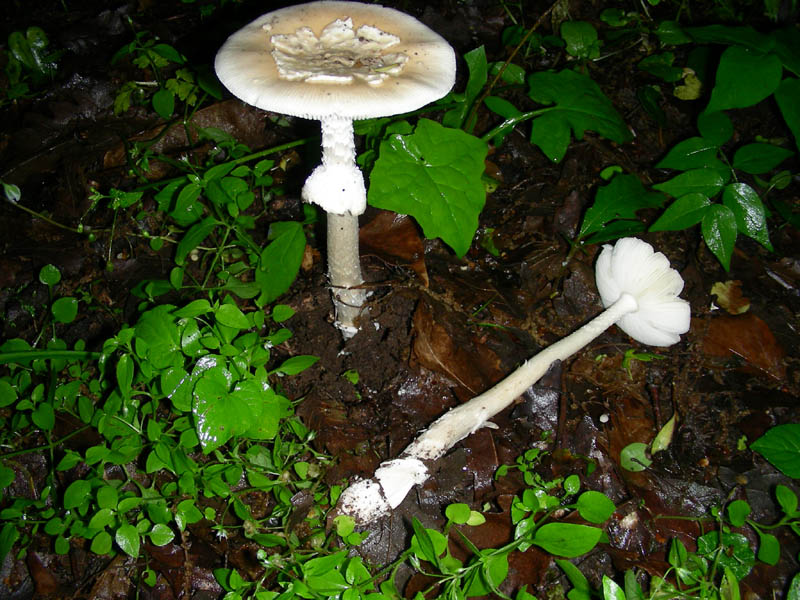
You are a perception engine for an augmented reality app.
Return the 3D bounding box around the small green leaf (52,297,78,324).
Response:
[{"bbox_3d":[-0.172,0.005,0.453,0.015,0.002,0.016,24,58,16],"label":"small green leaf"}]

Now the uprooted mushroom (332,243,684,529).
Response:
[{"bbox_3d":[0.053,0.043,0.420,0.202,0.064,0.066,-32,49,-25],"label":"uprooted mushroom"}]

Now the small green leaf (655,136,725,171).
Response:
[{"bbox_3d":[0.176,-0.089,0.541,0.046,0.007,0.029,-17,52,-13],"label":"small green leaf"}]

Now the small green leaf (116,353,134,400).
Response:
[{"bbox_3d":[-0.145,0.041,0.465,0.009,0.004,0.026,-3,65,-13],"label":"small green leaf"}]

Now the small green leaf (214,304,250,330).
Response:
[{"bbox_3d":[-0.083,0.009,0.441,0.022,0.003,0.012,32,58,16],"label":"small green leaf"}]

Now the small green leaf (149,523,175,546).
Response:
[{"bbox_3d":[-0.112,0.111,0.413,0.013,0.003,0.011,4,53,-5],"label":"small green leaf"}]

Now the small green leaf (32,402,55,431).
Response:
[{"bbox_3d":[-0.191,0.062,0.470,0.011,0.003,0.015,-17,64,-22],"label":"small green leaf"}]

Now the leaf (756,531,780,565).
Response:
[{"bbox_3d":[0.172,0.116,0.409,0.010,0.003,0.015,-7,52,6],"label":"leaf"}]

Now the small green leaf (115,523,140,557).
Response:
[{"bbox_3d":[-0.127,0.113,0.410,0.011,0.004,0.017,-21,62,-22],"label":"small green leaf"}]

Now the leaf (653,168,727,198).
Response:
[{"bbox_3d":[0.198,-0.080,0.601,0.048,0.006,0.022,-6,66,8],"label":"leaf"}]

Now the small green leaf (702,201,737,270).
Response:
[{"bbox_3d":[0.184,-0.036,0.502,0.019,0.007,0.049,1,55,1],"label":"small green leaf"}]

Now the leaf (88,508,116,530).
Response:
[{"bbox_3d":[-0.127,0.093,0.371,0.012,0.002,0.010,-39,57,-15],"label":"leaf"}]

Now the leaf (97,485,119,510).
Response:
[{"bbox_3d":[-0.141,0.095,0.423,0.011,0.003,0.013,-31,67,-26],"label":"leaf"}]

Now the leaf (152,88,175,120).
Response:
[{"bbox_3d":[-0.188,-0.156,0.699,0.017,0.004,0.028,-14,74,-13],"label":"leaf"}]

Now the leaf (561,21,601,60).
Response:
[{"bbox_3d":[0.168,-0.241,0.817,0.036,0.005,0.040,-7,69,4],"label":"leaf"}]

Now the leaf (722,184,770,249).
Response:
[{"bbox_3d":[0.225,-0.054,0.570,0.025,0.007,0.053,-20,63,3],"label":"leaf"}]

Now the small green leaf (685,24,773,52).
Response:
[{"bbox_3d":[0.234,-0.187,0.627,0.060,0.009,0.047,10,41,11],"label":"small green leaf"}]

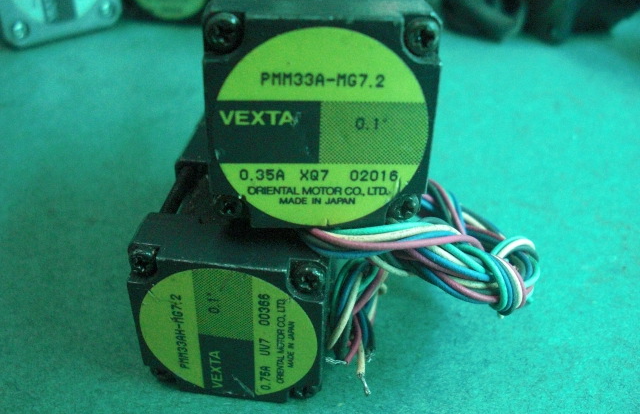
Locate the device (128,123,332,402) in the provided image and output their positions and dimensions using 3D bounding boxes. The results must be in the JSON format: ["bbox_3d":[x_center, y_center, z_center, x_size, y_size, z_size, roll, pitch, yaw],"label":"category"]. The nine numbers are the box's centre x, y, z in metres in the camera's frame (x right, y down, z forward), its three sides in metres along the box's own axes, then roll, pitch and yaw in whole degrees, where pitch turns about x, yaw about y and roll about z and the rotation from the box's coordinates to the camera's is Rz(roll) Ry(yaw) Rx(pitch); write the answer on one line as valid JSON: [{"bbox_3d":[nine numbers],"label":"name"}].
[{"bbox_3d":[-0.010,0.003,0.121,0.028,0.028,0.056,6,37,4],"label":"device"}]

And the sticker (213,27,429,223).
[{"bbox_3d":[0.000,-0.009,0.082,0.027,0.027,0.001,0,30,-3],"label":"sticker"}]

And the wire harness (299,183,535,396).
[{"bbox_3d":[0.019,0.007,0.112,0.040,0.029,0.042,6,37,4],"label":"wire harness"}]

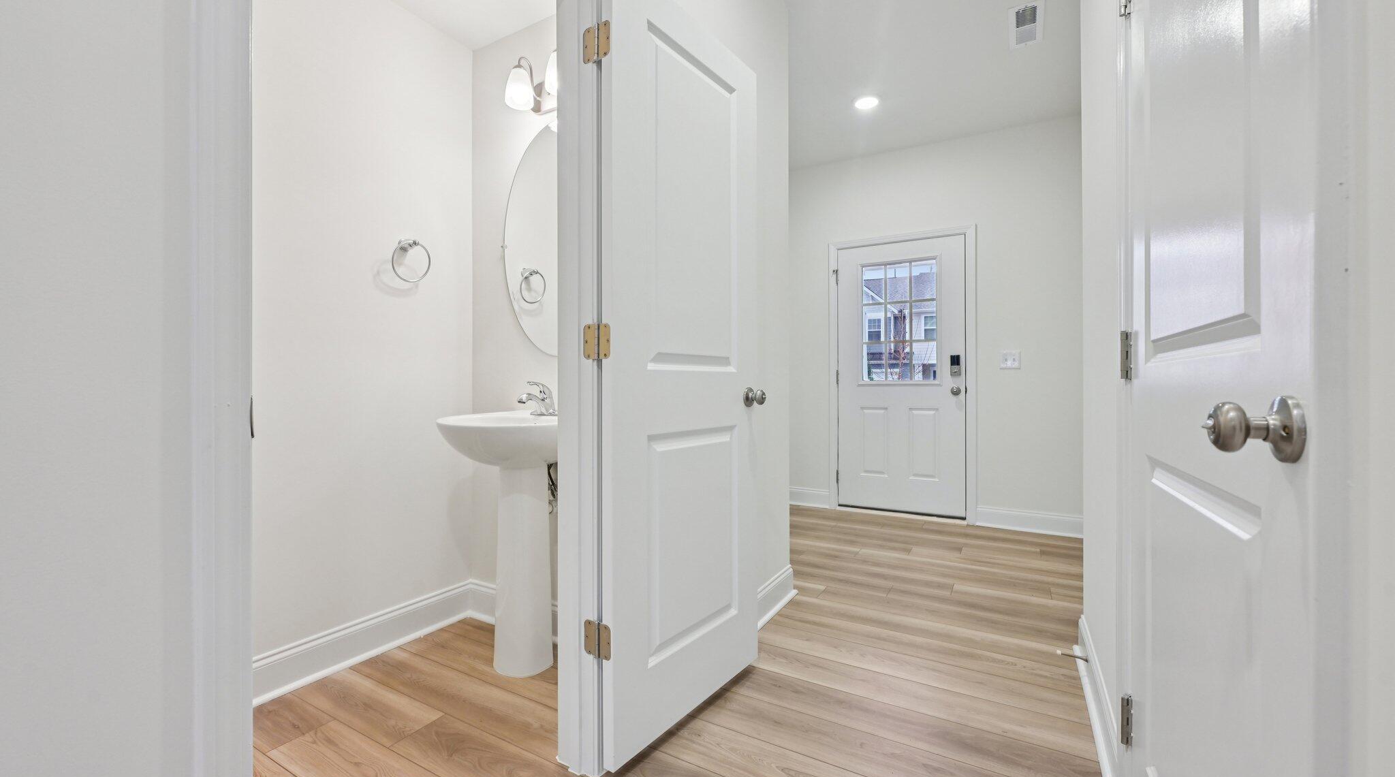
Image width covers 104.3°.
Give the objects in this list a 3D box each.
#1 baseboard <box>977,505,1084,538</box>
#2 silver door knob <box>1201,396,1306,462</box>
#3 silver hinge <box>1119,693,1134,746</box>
[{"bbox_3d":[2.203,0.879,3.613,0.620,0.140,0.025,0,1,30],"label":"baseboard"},{"bbox_3d":[0.536,0.039,0.532,0.066,0.065,0.065,0,1,29],"label":"silver door knob"},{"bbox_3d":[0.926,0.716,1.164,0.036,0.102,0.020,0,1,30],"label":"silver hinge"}]

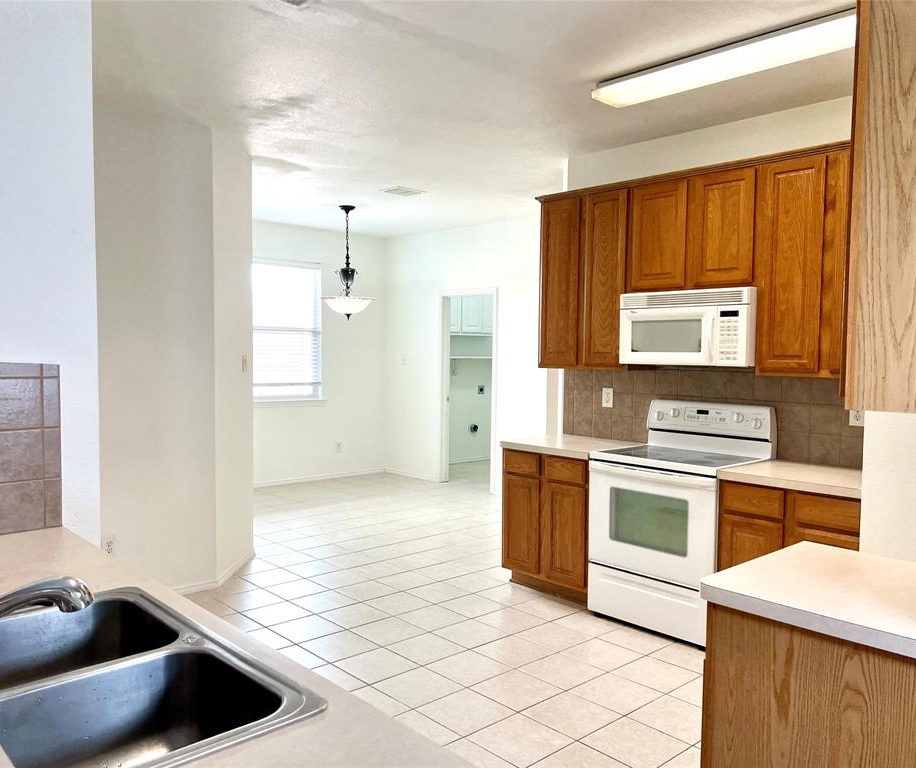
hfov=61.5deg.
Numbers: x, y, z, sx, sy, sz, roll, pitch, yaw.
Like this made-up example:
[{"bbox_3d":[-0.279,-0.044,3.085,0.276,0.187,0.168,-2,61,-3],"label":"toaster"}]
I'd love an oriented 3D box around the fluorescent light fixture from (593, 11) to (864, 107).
[{"bbox_3d":[1.134,-1.359,3.232,0.250,0.090,1.240,-2,4,-43],"label":"fluorescent light fixture"}]

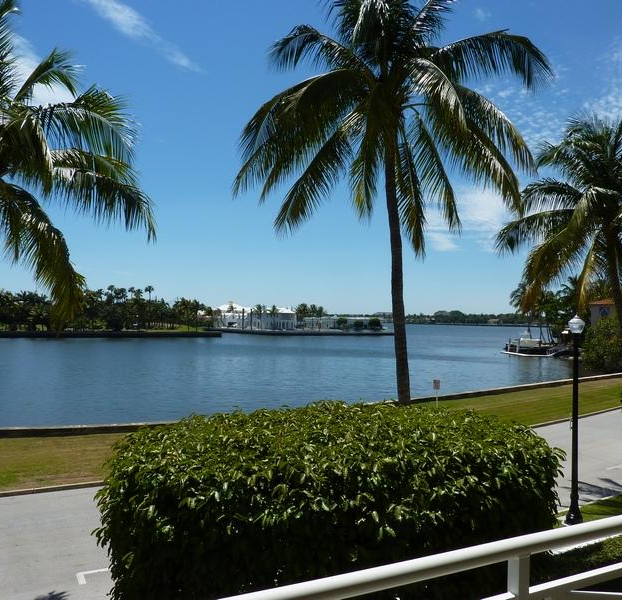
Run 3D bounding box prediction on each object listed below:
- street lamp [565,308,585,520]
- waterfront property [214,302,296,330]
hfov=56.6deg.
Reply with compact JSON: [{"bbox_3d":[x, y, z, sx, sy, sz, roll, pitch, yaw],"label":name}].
[{"bbox_3d":[5.720,2.580,12.530,0.380,4.550,0.380,1,-2,0],"label":"street lamp"},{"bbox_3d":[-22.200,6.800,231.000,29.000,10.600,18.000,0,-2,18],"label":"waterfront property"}]

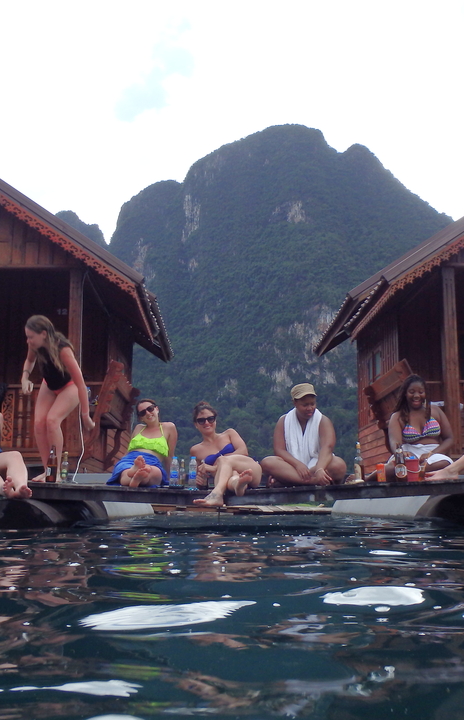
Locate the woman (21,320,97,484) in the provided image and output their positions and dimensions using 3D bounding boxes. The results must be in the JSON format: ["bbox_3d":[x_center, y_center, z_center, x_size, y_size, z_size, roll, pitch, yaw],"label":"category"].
[{"bbox_3d":[-1.384,0.303,6.158,0.500,1.310,0.520,-5,-11,26],"label":"woman"}]

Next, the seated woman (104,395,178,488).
[{"bbox_3d":[-0.714,0.640,6.333,0.550,0.780,0.950,0,-10,0],"label":"seated woman"}]

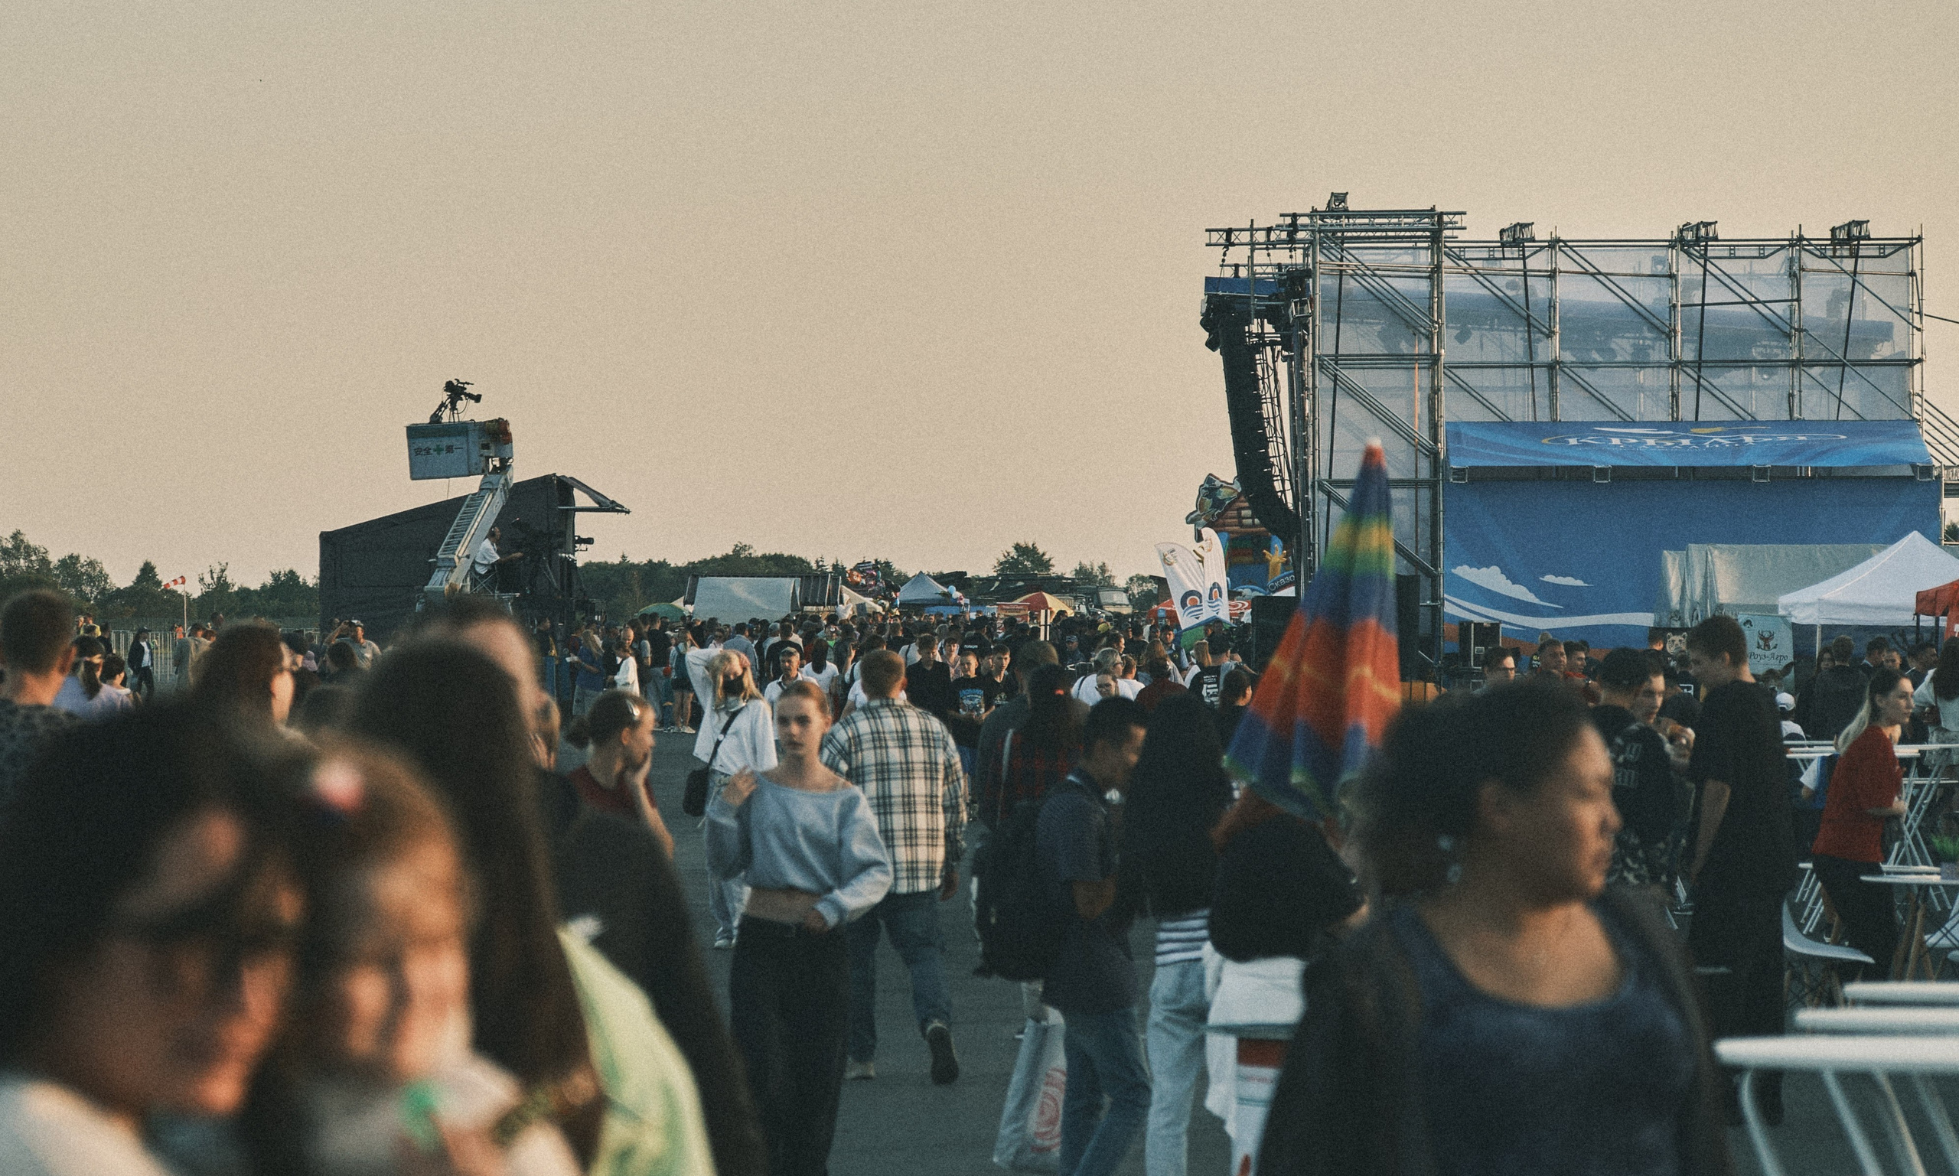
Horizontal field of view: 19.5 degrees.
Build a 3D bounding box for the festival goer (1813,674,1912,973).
[{"bbox_3d":[3.700,1.147,24.000,0.450,1.640,0.450,0,0,9],"label":"festival goer"}]

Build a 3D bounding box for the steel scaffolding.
[{"bbox_3d":[9.480,-1.927,95.000,11.600,8.300,8.500,0,0,0],"label":"steel scaffolding"}]

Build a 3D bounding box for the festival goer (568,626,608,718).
[{"bbox_3d":[-5.153,1.362,75.000,0.460,1.620,0.460,0,0,30],"label":"festival goer"}]

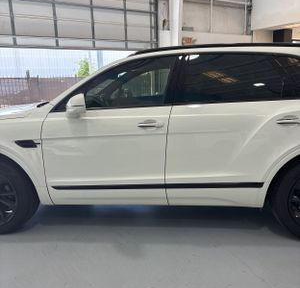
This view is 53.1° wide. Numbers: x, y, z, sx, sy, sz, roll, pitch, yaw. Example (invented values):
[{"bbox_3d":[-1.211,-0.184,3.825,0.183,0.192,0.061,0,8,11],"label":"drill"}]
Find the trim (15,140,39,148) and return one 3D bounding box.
[{"bbox_3d":[-1.107,0.001,2.705,0.220,0.062,0.035,-1,11,7],"label":"trim"}]

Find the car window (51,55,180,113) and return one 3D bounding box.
[{"bbox_3d":[-0.309,-0.540,2.675,1.135,0.455,0.220,-1,11,7],"label":"car window"}]

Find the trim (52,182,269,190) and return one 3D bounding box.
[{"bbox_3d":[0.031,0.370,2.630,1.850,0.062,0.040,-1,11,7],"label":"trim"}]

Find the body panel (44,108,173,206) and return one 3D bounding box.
[{"bbox_3d":[-0.377,0.121,2.675,1.135,0.867,0.130,-1,11,7],"label":"body panel"}]

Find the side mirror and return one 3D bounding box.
[{"bbox_3d":[-0.605,-0.326,2.545,0.125,0.205,0.205,-1,11,7],"label":"side mirror"}]

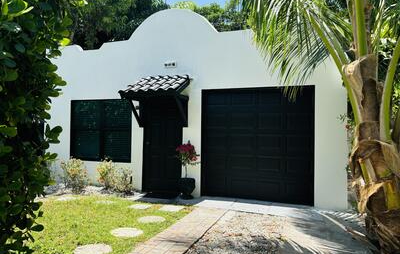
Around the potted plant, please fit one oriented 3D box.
[{"bbox_3d":[-0.222,0.884,6.239,0.436,1.170,0.417,0,-1,20],"label":"potted plant"}]

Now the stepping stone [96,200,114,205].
[{"bbox_3d":[-1.822,1.459,5.761,0.387,0.050,0.377,1,-1,0],"label":"stepping stone"}]

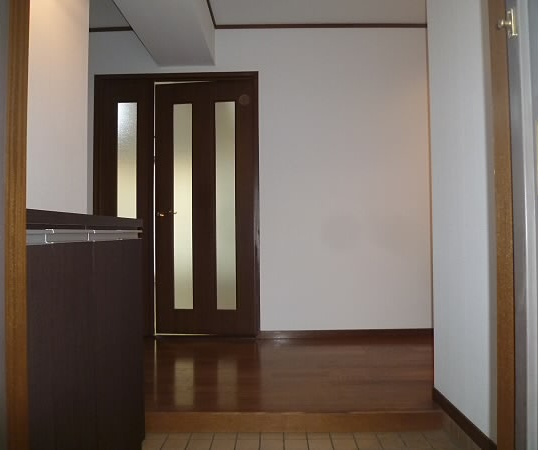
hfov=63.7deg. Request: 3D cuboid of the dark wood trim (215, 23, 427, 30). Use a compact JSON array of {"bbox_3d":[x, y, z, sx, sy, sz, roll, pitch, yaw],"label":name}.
[{"bbox_3d":[0.402,-1.540,3.352,1.642,0.034,0.025,0,-2,1],"label":"dark wood trim"}]

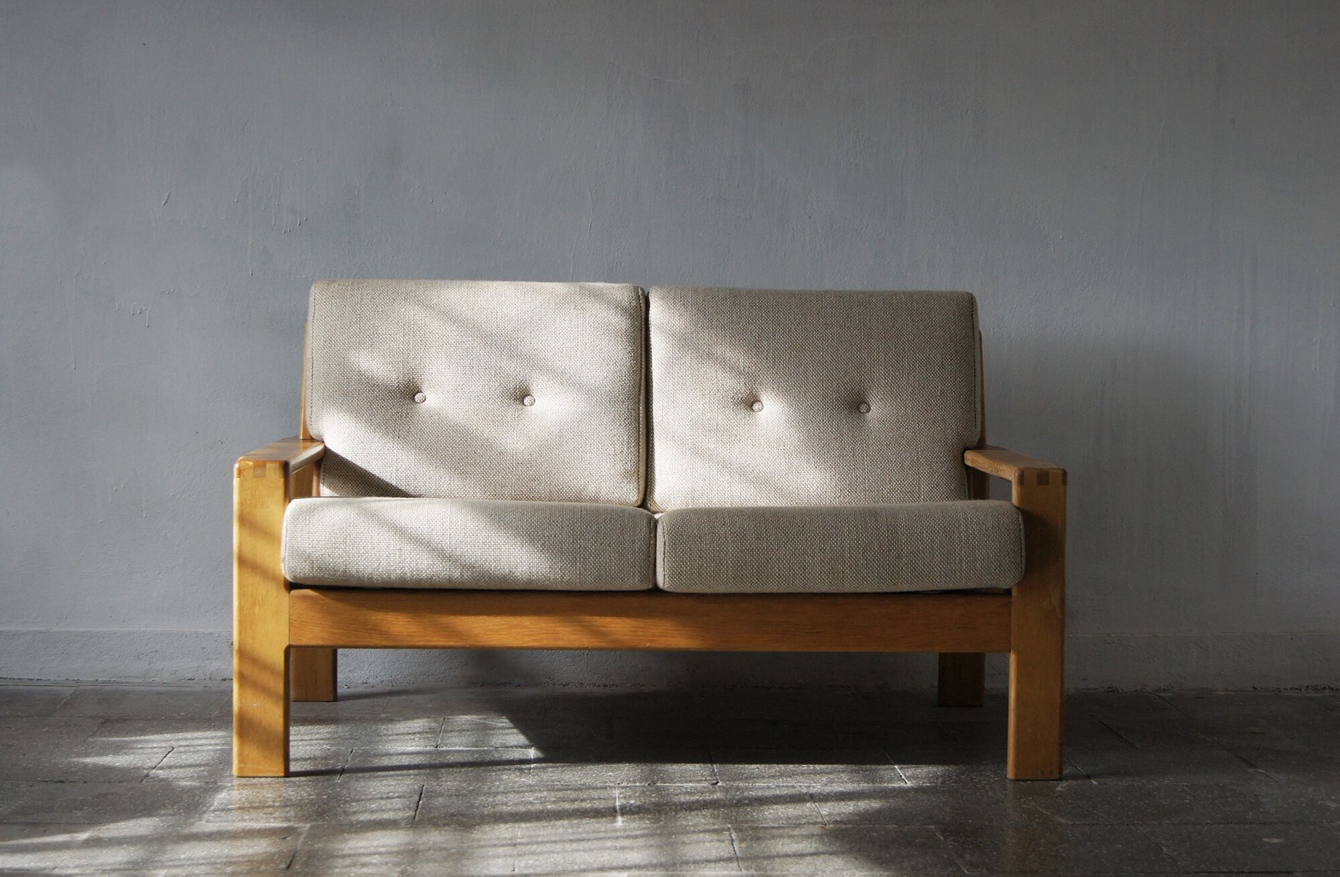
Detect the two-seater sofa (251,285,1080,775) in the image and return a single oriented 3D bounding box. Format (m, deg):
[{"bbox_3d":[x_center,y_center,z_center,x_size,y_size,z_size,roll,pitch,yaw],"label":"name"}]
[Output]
[{"bbox_3d":[-0.043,0.126,4.067,1.355,0.822,0.900,1,2,-2],"label":"two-seater sofa"}]

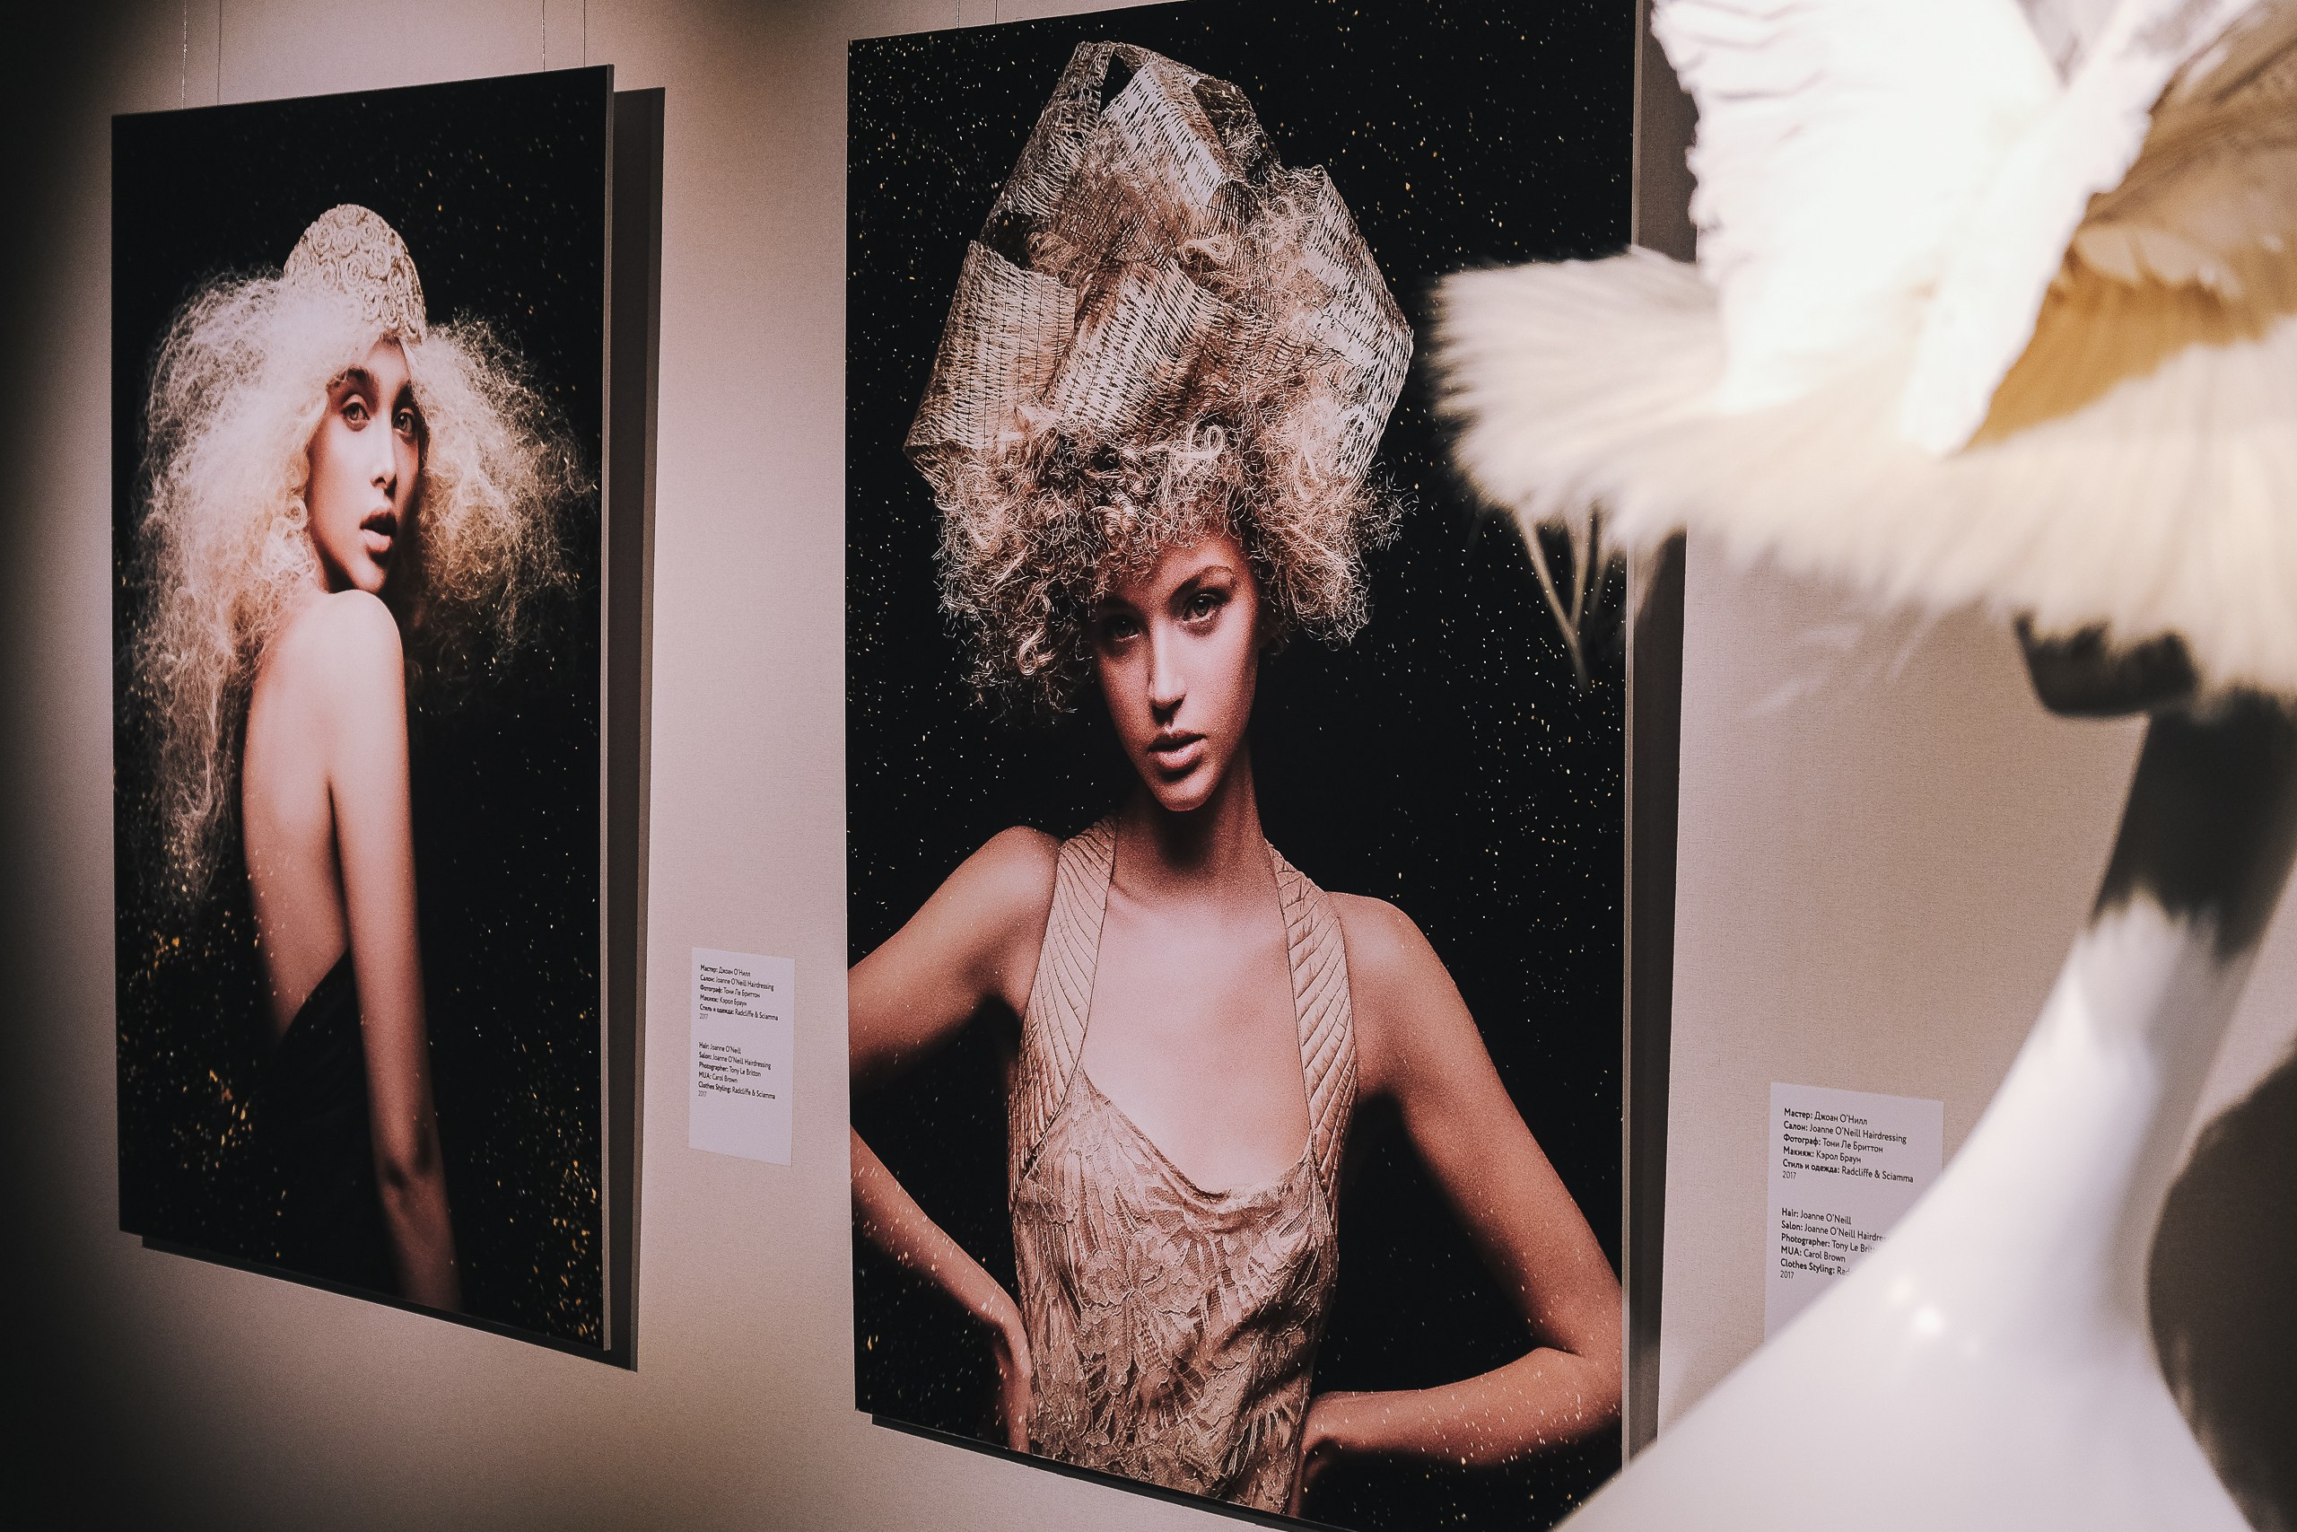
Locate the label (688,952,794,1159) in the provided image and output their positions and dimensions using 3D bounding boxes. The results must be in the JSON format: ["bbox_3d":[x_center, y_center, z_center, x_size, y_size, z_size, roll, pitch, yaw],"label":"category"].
[{"bbox_3d":[-0.360,0.257,4.300,0.004,0.181,0.150,-1,4,-42],"label":"label"}]

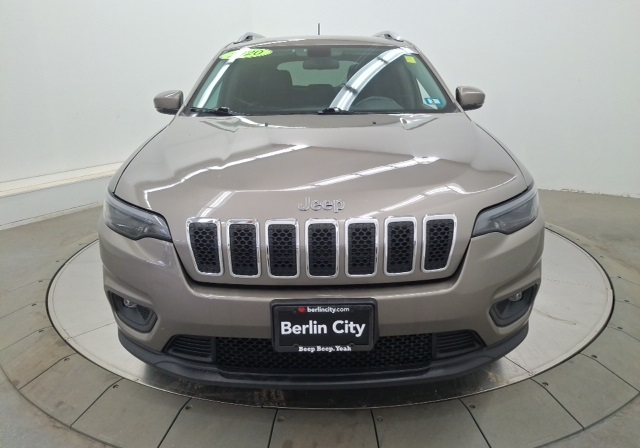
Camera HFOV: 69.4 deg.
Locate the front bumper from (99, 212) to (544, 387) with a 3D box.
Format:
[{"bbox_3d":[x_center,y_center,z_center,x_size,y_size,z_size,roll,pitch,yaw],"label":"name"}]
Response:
[{"bbox_3d":[0.010,0.254,1.726,1.800,0.520,0.550,-1,17,0],"label":"front bumper"}]

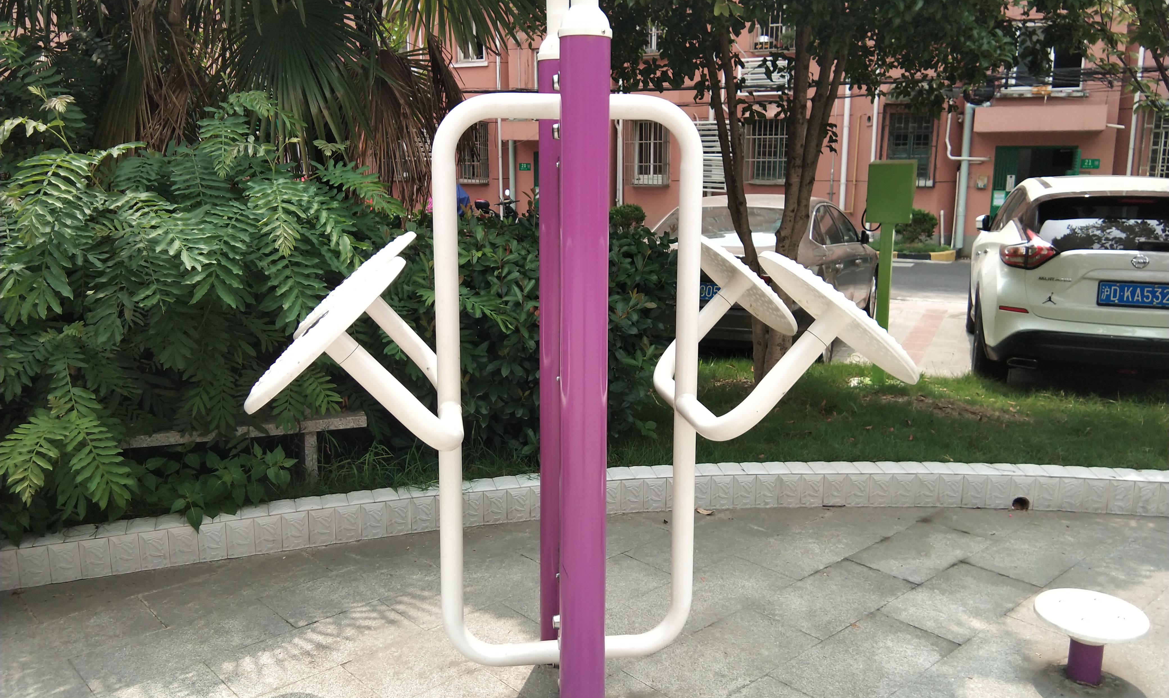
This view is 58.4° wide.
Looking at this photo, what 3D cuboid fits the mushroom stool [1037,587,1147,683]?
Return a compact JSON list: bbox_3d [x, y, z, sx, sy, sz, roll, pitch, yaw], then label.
[{"bbox_3d":[1.509,0.889,3.137,0.305,0.200,0.305,0,11,0],"label":"mushroom stool"}]

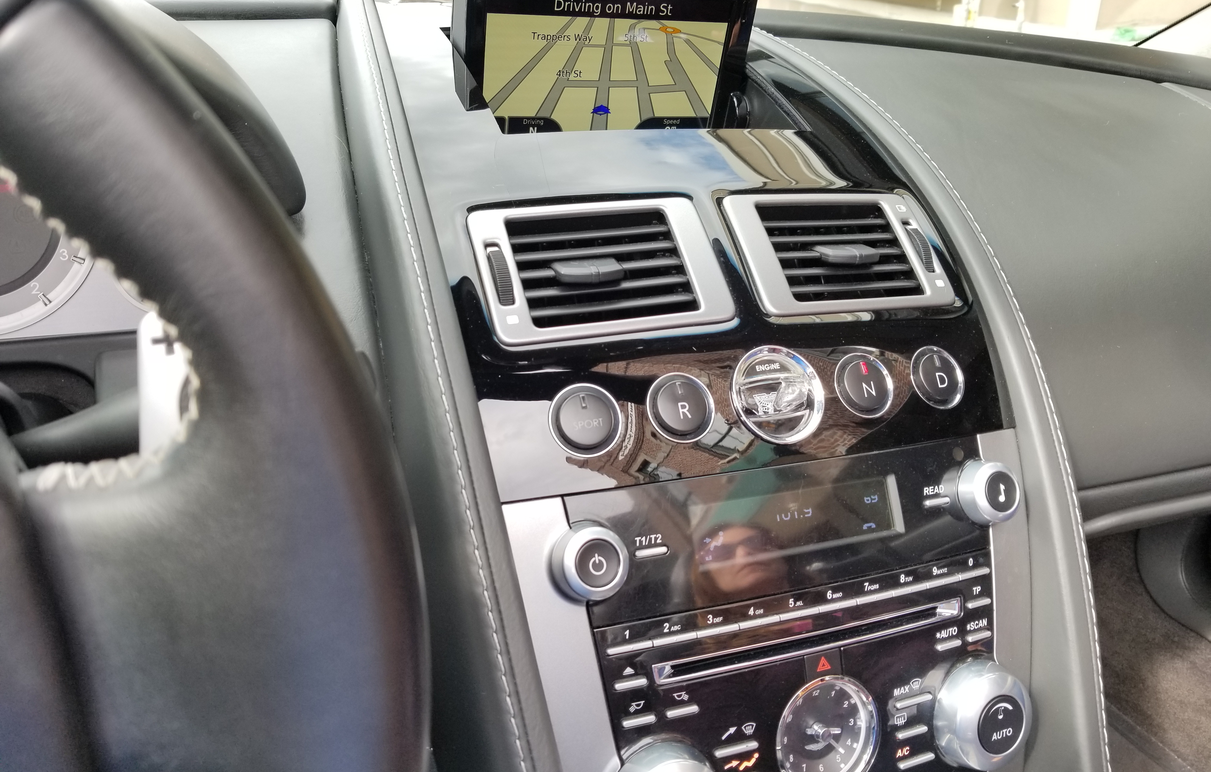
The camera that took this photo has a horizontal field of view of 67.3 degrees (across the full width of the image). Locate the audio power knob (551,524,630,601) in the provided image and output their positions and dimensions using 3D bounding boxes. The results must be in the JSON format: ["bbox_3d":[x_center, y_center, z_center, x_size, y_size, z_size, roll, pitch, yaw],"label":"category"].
[{"bbox_3d":[-0.005,0.064,0.330,0.027,0.027,0.013,-6,-7,-20],"label":"audio power knob"}]

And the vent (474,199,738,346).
[{"bbox_3d":[-0.002,-0.046,0.385,0.103,0.022,0.067,-8,64,-21],"label":"vent"}]

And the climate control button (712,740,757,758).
[{"bbox_3d":[0.050,0.139,0.347,0.019,0.004,0.004,-6,0,-20],"label":"climate control button"}]

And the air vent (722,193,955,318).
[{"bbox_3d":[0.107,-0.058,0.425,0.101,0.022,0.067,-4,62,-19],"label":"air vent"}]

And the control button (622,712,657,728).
[{"bbox_3d":[0.013,0.123,0.335,0.014,0.003,0.004,-6,0,-20],"label":"control button"}]

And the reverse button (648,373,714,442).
[{"bbox_3d":[0.030,0.009,0.362,0.029,0.029,0.008,-6,-14,-20],"label":"reverse button"}]

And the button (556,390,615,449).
[{"bbox_3d":[-0.007,0.013,0.347,0.022,0.022,0.007,-6,-13,-20],"label":"button"}]

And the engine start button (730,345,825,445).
[{"bbox_3d":[0.072,0.003,0.375,0.042,0.042,0.011,-6,-15,-20],"label":"engine start button"}]

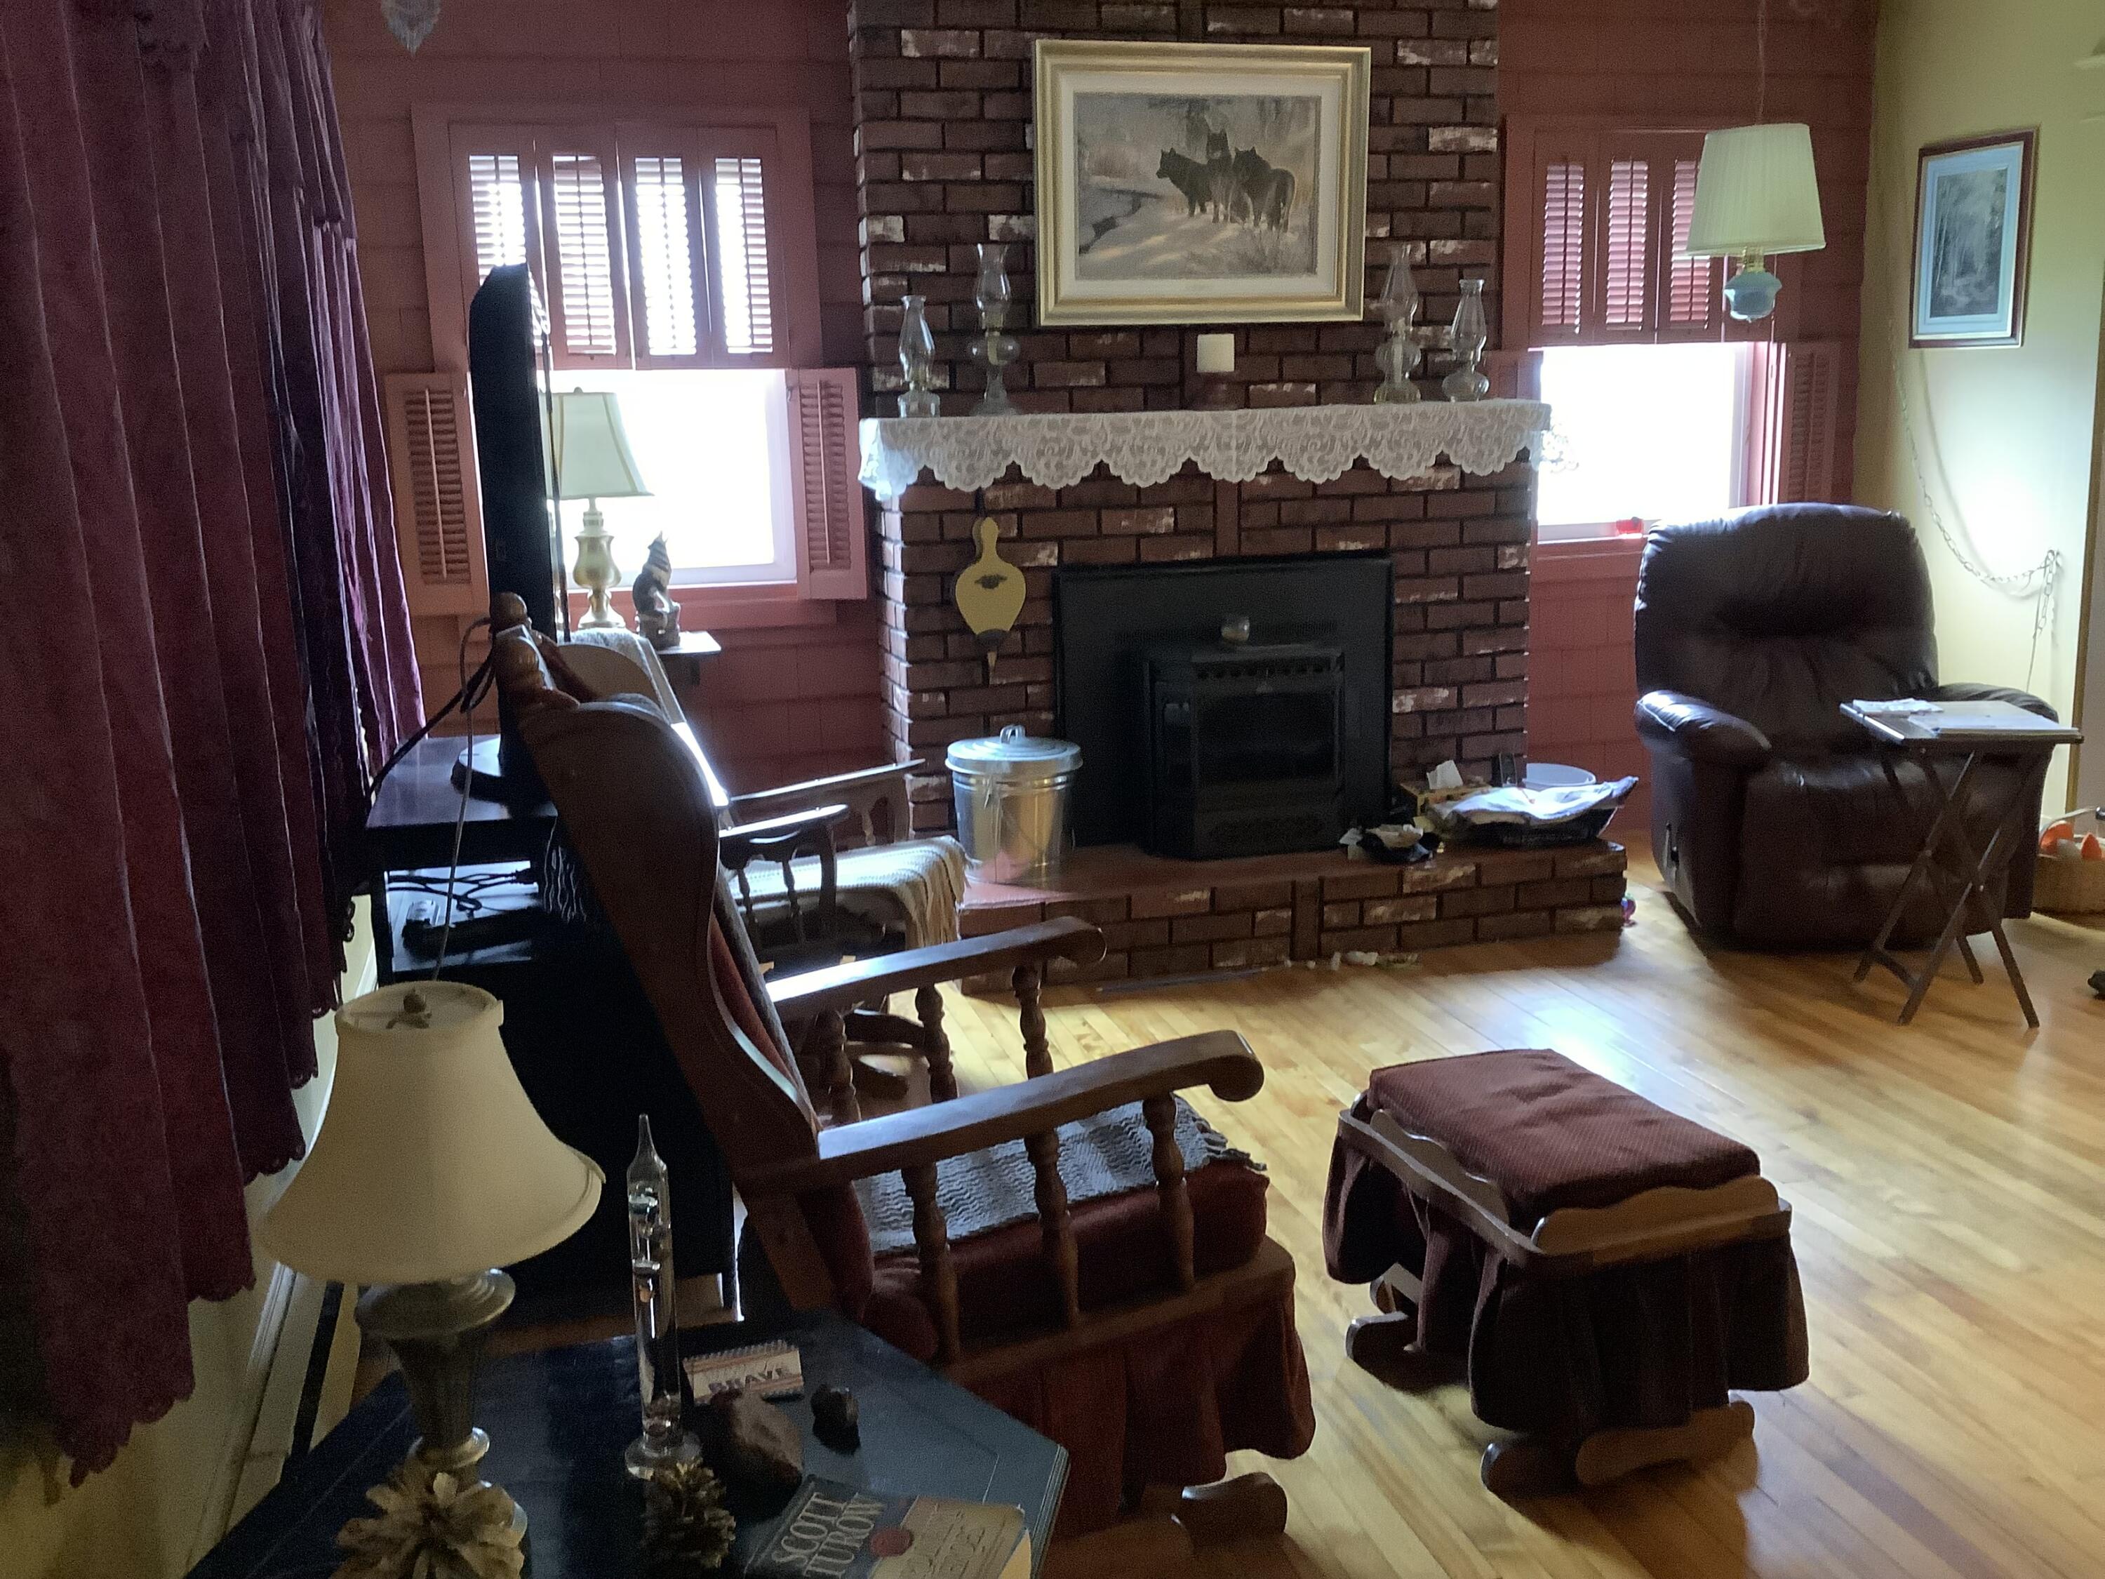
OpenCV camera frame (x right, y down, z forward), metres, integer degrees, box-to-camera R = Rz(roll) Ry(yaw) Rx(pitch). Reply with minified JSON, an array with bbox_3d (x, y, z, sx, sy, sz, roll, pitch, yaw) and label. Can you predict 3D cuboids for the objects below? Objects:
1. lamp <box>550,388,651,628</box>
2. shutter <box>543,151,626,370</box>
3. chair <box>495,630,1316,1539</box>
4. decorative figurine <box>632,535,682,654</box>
[{"bbox_3d":[-1.221,-0.725,4.953,0.315,0.644,0.300,-4,11,-12],"label":"lamp"},{"bbox_3d":[-1.170,-1.343,4.732,0.180,0.546,0.030,-5,12,-15],"label":"shutter"},{"bbox_3d":[-0.201,0.333,2.448,0.910,1.145,0.660,-5,12,-16],"label":"chair"},{"bbox_3d":[-1.036,-0.517,4.939,0.122,0.294,0.110,-1,10,5],"label":"decorative figurine"}]

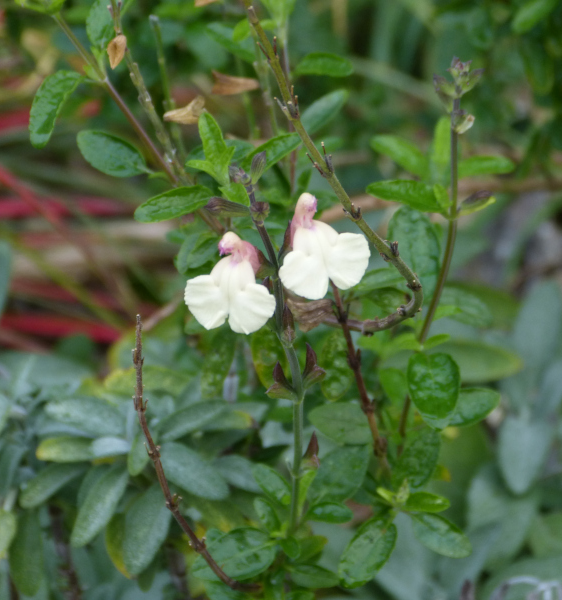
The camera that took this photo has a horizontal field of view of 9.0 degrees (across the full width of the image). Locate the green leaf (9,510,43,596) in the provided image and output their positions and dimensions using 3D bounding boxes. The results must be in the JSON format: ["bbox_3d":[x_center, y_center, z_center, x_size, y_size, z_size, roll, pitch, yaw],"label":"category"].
[{"bbox_3d":[-0.075,0.075,1.060,0.010,0.026,0.005,-2,-23,-7],"label":"green leaf"}]

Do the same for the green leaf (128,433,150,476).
[{"bbox_3d":[-0.042,0.045,1.050,0.006,0.004,0.014,9,59,18],"label":"green leaf"}]

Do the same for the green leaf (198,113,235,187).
[{"bbox_3d":[-0.018,-0.044,1.050,0.008,0.023,0.006,-13,-16,-10],"label":"green leaf"}]

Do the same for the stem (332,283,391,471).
[{"bbox_3d":[0.023,0.022,1.020,0.005,0.056,0.005,-16,0,0],"label":"stem"}]

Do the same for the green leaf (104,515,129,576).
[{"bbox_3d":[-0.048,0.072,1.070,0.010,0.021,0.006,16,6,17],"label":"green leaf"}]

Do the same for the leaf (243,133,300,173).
[{"bbox_3d":[-0.002,-0.041,1.005,0.021,0.007,0.004,-28,-13,-19],"label":"leaf"}]

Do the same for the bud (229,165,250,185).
[{"bbox_3d":[-0.011,-0.033,0.950,0.007,0.004,0.004,42,8,-12],"label":"bud"}]

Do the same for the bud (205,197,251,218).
[{"bbox_3d":[-0.015,-0.026,1.000,0.013,0.005,0.005,8,18,6],"label":"bud"}]

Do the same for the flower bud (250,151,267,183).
[{"bbox_3d":[-0.006,-0.039,1.040,0.004,0.010,0.004,9,11,0],"label":"flower bud"}]

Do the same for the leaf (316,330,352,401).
[{"bbox_3d":[0.015,0.019,1.070,0.010,0.023,0.005,-3,-21,-1],"label":"leaf"}]

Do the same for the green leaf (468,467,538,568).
[{"bbox_3d":[0.073,0.071,1.180,0.022,0.006,0.036,-3,63,-1],"label":"green leaf"}]

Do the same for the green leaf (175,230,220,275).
[{"bbox_3d":[-0.024,-0.014,1.040,0.009,0.004,0.016,40,80,24],"label":"green leaf"}]

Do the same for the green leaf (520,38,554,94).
[{"bbox_3d":[0.096,-0.088,1.350,0.011,0.005,0.022,-13,67,-6],"label":"green leaf"}]

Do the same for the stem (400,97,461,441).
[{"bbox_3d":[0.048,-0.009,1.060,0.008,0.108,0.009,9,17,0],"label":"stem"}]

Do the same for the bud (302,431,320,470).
[{"bbox_3d":[0.008,0.042,1.000,0.005,0.010,0.005,5,7,-30],"label":"bud"}]

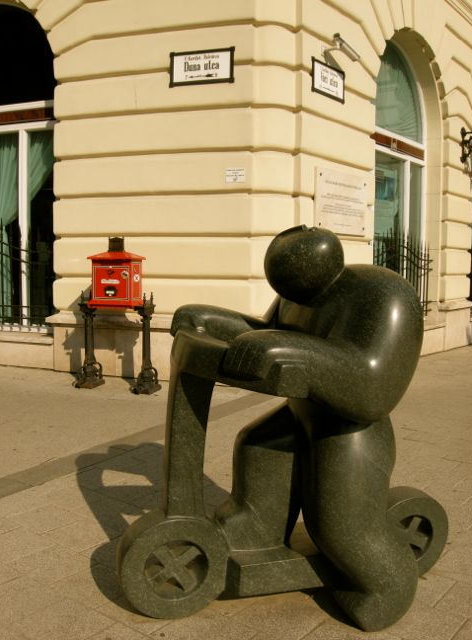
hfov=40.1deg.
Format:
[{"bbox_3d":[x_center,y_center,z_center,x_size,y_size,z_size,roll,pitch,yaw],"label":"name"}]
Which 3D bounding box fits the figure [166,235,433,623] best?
[{"bbox_3d":[0.315,0.398,2.813,1.056,1.609,0.799,-1,5,-20],"label":"figure"}]

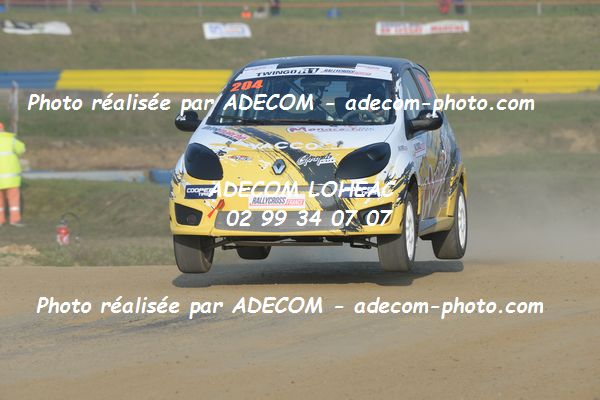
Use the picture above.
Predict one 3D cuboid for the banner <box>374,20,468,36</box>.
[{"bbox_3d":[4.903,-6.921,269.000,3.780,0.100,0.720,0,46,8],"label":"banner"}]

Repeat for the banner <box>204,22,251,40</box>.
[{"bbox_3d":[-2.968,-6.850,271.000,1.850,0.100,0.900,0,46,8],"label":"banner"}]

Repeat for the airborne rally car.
[{"bbox_3d":[0.157,-0.275,47.100,1.730,1.480,3.600,0,2,10],"label":"airborne rally car"}]

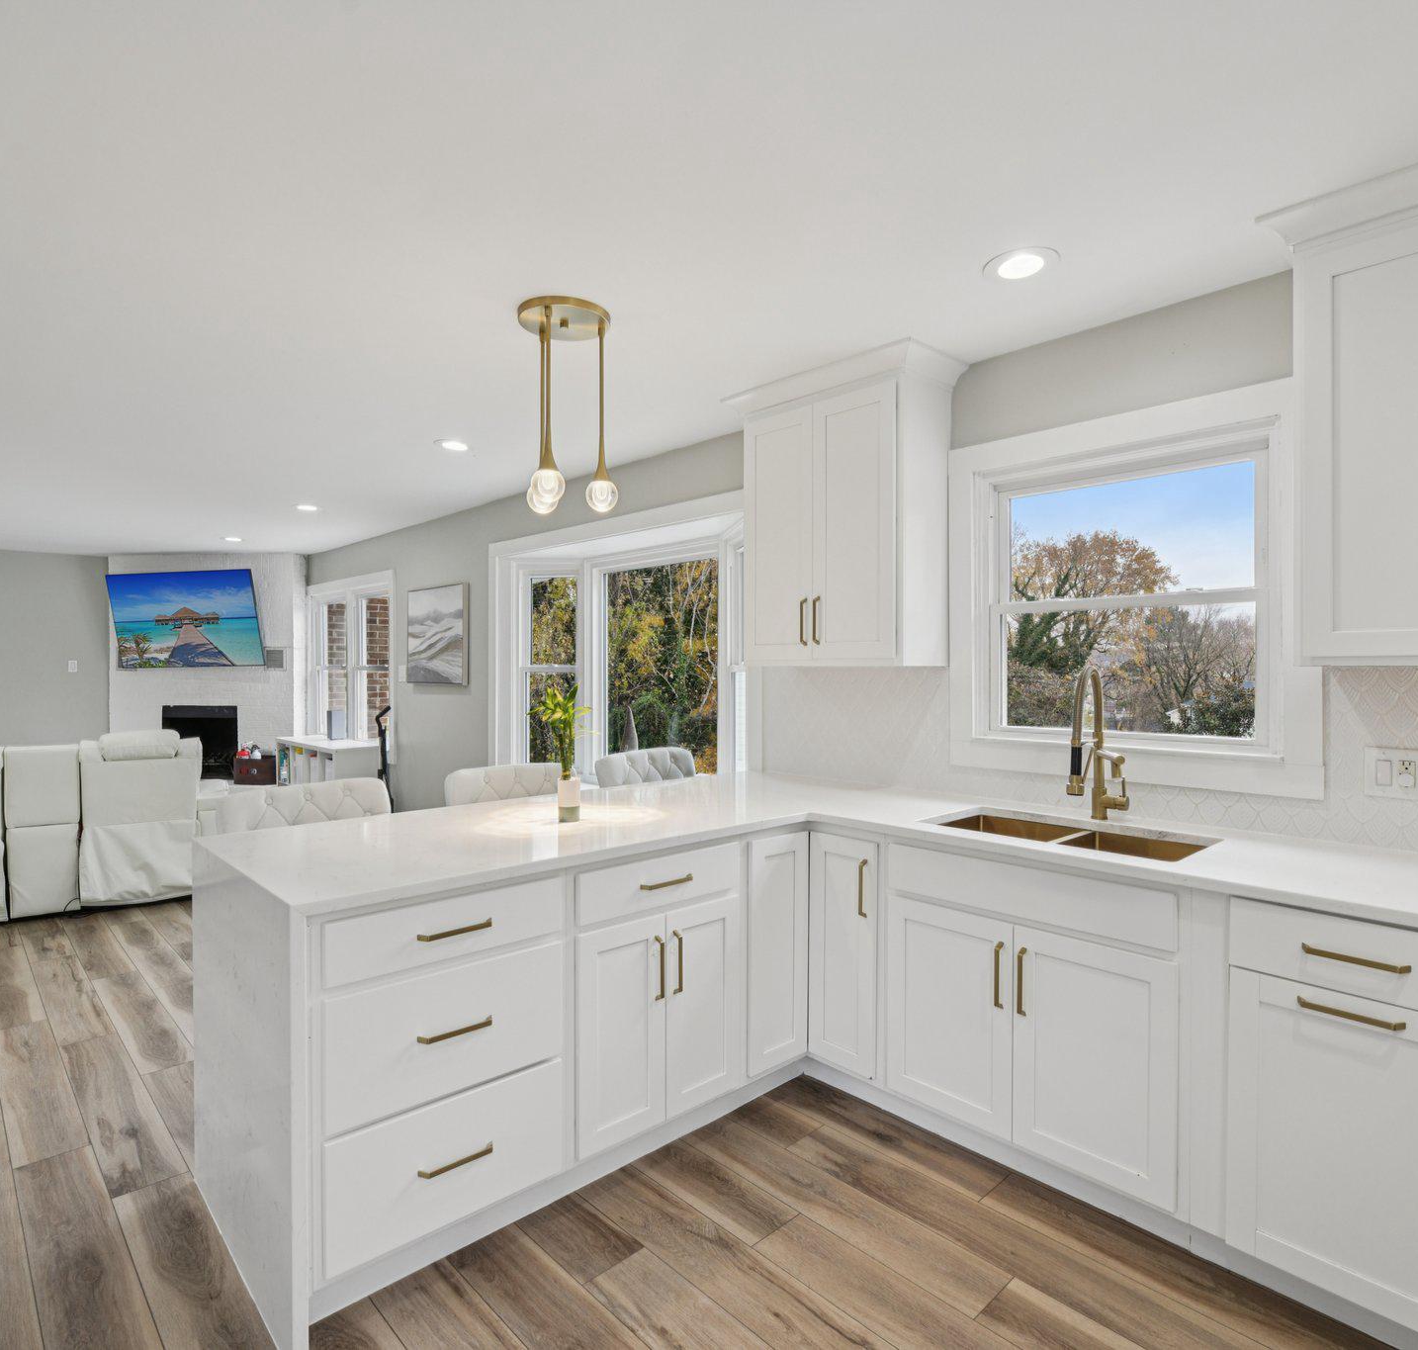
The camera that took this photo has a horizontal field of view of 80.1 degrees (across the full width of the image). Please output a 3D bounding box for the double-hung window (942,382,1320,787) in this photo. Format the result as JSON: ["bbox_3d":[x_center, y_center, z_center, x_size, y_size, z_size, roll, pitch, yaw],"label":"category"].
[{"bbox_3d":[1.256,-0.237,2.615,0.110,1.115,1.100,-1,1,-43],"label":"double-hung window"}]

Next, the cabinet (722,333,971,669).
[{"bbox_3d":[0.482,-0.557,3.160,0.360,1.055,0.870,-1,1,-43],"label":"cabinet"}]

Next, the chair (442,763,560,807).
[{"bbox_3d":[-0.656,0.844,3.085,0.500,0.980,0.540,-1,1,-43],"label":"chair"}]

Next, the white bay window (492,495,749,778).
[{"bbox_3d":[-0.470,-0.057,4.804,0.430,1.580,2.420,0,1,-43],"label":"white bay window"}]

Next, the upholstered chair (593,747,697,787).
[{"bbox_3d":[-0.111,0.838,3.550,0.520,0.985,0.560,0,1,-43],"label":"upholstered chair"}]

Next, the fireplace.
[{"bbox_3d":[-4.934,0.664,8.360,0.730,0.725,0.360,0,1,2],"label":"fireplace"}]

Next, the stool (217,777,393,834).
[{"bbox_3d":[-1.137,0.848,2.583,0.520,0.982,0.560,0,1,-43],"label":"stool"}]

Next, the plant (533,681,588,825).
[{"bbox_3d":[-0.426,0.228,2.485,0.170,0.400,0.170,0,1,0],"label":"plant"}]

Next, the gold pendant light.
[{"bbox_3d":[-0.441,-0.804,2.584,0.300,0.600,0.300,0,1,0],"label":"gold pendant light"}]

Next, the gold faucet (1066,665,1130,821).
[{"bbox_3d":[1.124,0.201,2.442,0.230,0.460,0.115,-1,1,-43],"label":"gold faucet"}]

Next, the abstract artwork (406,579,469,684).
[{"bbox_3d":[-1.958,-0.281,6.081,0.040,0.700,0.885,0,1,-43],"label":"abstract artwork"}]

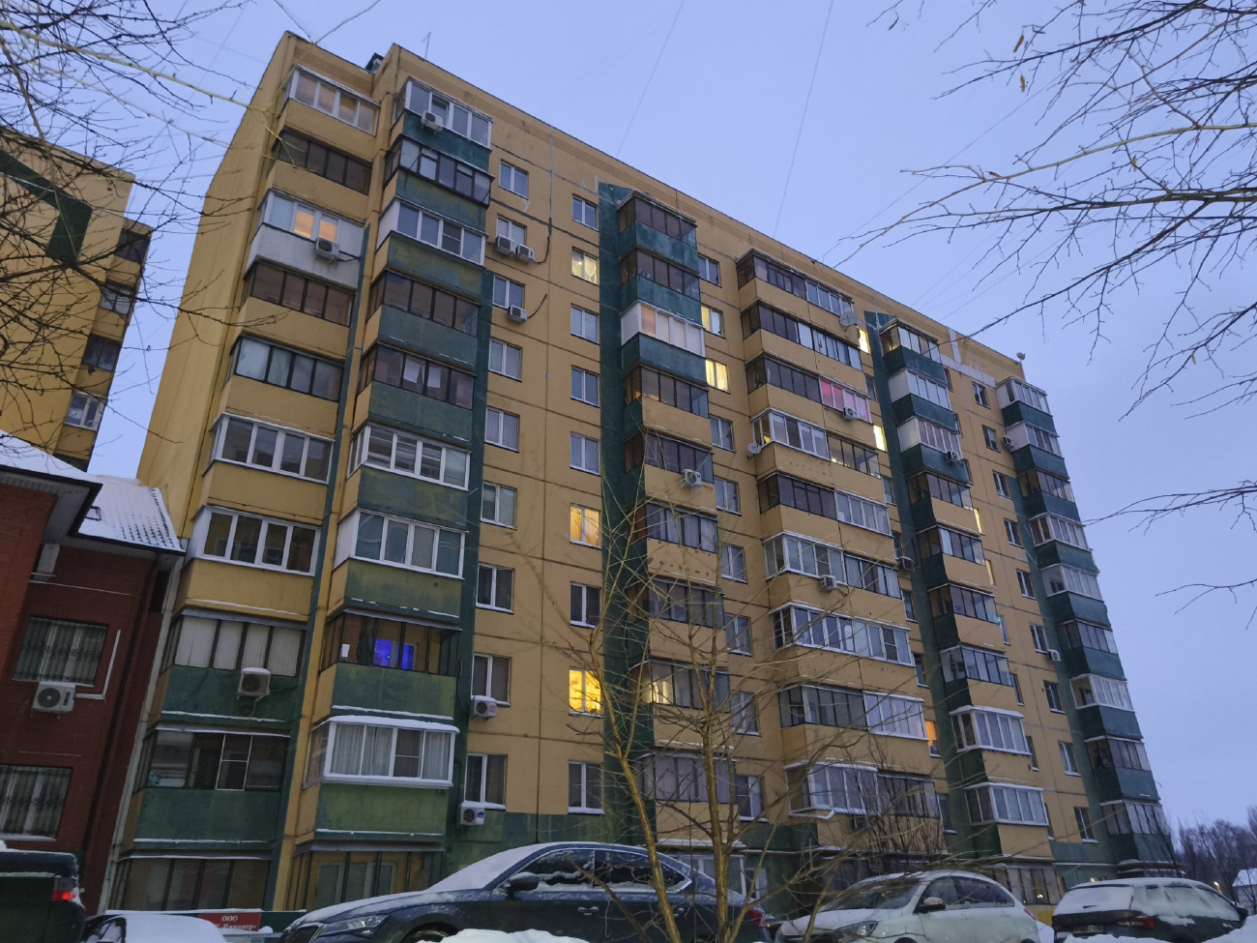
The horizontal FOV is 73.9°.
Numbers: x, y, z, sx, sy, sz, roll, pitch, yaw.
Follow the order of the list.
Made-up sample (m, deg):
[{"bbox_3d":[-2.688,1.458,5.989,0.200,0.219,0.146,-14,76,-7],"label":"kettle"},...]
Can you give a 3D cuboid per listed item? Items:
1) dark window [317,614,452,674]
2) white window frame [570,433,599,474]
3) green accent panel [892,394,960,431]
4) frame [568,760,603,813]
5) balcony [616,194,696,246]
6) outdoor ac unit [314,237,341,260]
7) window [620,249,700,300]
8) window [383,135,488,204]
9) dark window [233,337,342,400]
[{"bbox_3d":[-6.437,4.928,22.978,3.328,1.323,1.252,16,-31,-31],"label":"dark window"},{"bbox_3d":[-1.578,-0.677,30.396,1.191,1.394,0.153,16,-31,-31],"label":"white window frame"},{"bbox_3d":[14.720,-2.598,41.398,3.266,1.307,1.140,17,-32,-31],"label":"green accent panel"},{"bbox_3d":[-1.298,9.577,25.421,1.191,1.394,0.153,16,-31,-31],"label":"frame"},{"bbox_3d":[1.344,-10.373,35.799,3.233,1.556,1.205,16,-32,-31],"label":"balcony"},{"bbox_3d":[-9.750,-7.131,27.067,0.719,0.546,0.283,16,-32,-31],"label":"outdoor ac unit"},{"bbox_3d":[1.396,-8.090,35.897,3.279,1.353,1.200,16,-32,-31],"label":"window"},{"bbox_3d":[-6.877,-10.399,30.398,3.400,1.394,1.252,16,-31,-31],"label":"window"},{"bbox_3d":[-10.604,-3.124,26.183,3.129,1.355,0.200,16,-32,-31],"label":"dark window"}]

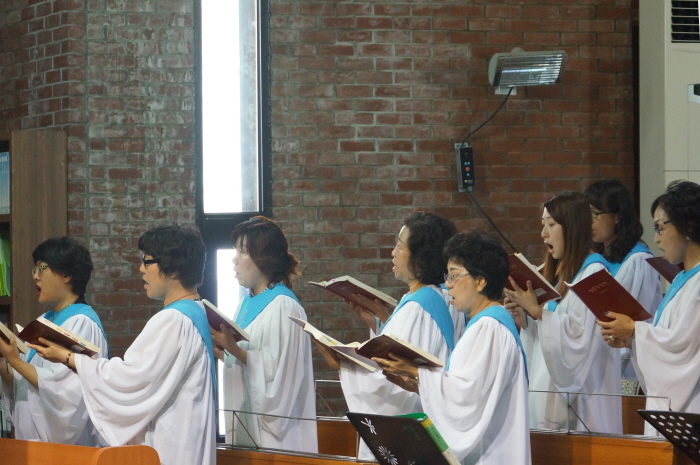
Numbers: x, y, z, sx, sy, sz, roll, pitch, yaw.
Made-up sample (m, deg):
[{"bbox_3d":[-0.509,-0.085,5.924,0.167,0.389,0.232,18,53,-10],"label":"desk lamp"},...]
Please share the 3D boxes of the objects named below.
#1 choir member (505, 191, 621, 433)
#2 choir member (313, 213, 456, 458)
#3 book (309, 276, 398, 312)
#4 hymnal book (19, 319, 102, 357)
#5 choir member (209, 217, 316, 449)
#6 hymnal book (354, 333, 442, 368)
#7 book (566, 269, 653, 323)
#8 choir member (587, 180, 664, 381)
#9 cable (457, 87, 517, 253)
[{"bbox_3d":[0.751,0.662,9.058,0.400,1.620,0.430,-1,1,-26],"label":"choir member"},{"bbox_3d":[0.134,0.716,8.908,0.460,1.570,0.440,-1,1,-22],"label":"choir member"},{"bbox_3d":[0.024,0.233,9.350,0.240,0.070,0.300,28,-14,-26],"label":"book"},{"bbox_3d":[-0.958,0.357,8.400,0.240,0.080,0.300,27,-12,-16],"label":"hymnal book"},{"bbox_3d":[-0.323,0.732,9.258,0.400,1.580,0.430,-1,1,-27],"label":"choir member"},{"bbox_3d":[0.139,0.403,8.400,0.240,0.070,0.300,28,-23,-25],"label":"hymnal book"},{"bbox_3d":[0.829,0.225,8.350,0.240,0.080,0.300,43,-25,-19],"label":"book"},{"bbox_3d":[1.002,0.596,9.708,0.390,1.600,0.430,-1,1,-26],"label":"choir member"},{"bbox_3d":[0.687,-0.317,12.900,0.310,0.840,0.060,-1,1,-16],"label":"cable"}]

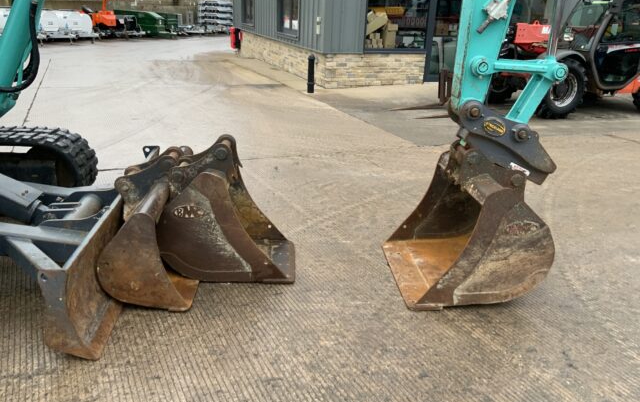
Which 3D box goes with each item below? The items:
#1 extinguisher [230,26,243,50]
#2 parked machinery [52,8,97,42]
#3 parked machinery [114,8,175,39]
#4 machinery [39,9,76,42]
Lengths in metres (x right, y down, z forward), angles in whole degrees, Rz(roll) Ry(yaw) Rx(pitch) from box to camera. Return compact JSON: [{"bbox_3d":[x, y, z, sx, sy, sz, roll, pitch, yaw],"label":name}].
[{"bbox_3d":[-3.020,-5.900,19.400,0.380,0.760,0.350,-5,21,-20],"label":"extinguisher"},{"bbox_3d":[-12.500,-8.871,27.293,2.800,1.520,1.400,9,21,17],"label":"parked machinery"},{"bbox_3d":[-10.326,-10.637,32.365,3.600,1.500,1.500,7,21,13],"label":"parked machinery"},{"bbox_3d":[-13.168,-8.433,26.026,2.800,1.520,1.400,9,21,17],"label":"machinery"}]

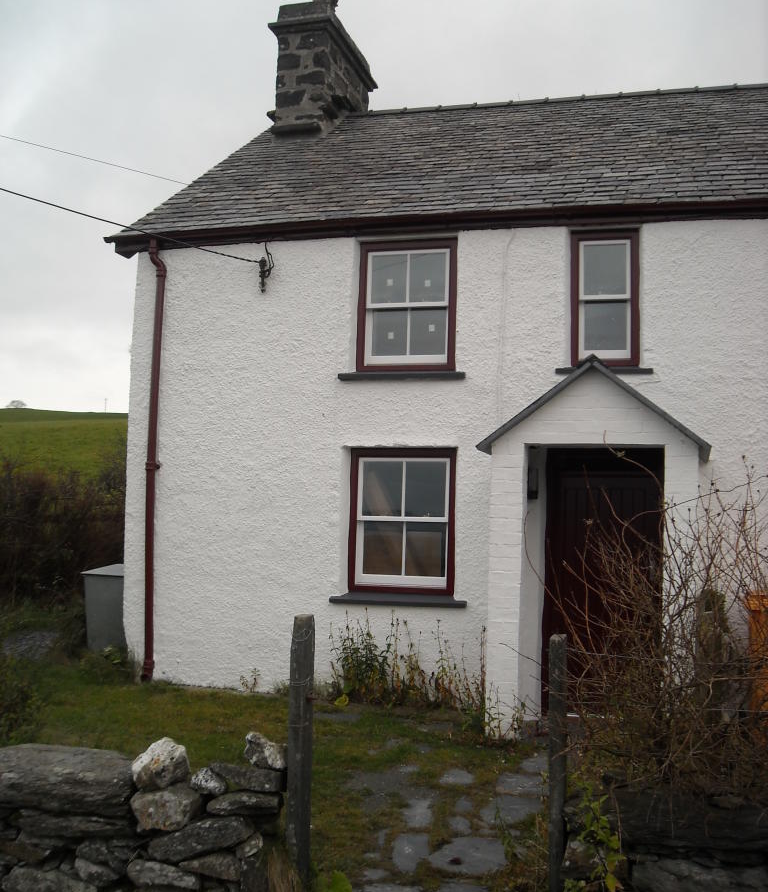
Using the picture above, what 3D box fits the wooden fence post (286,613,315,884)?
[{"bbox_3d":[-0.363,1.318,4.500,0.097,1.161,0.097,0,-4,16],"label":"wooden fence post"}]

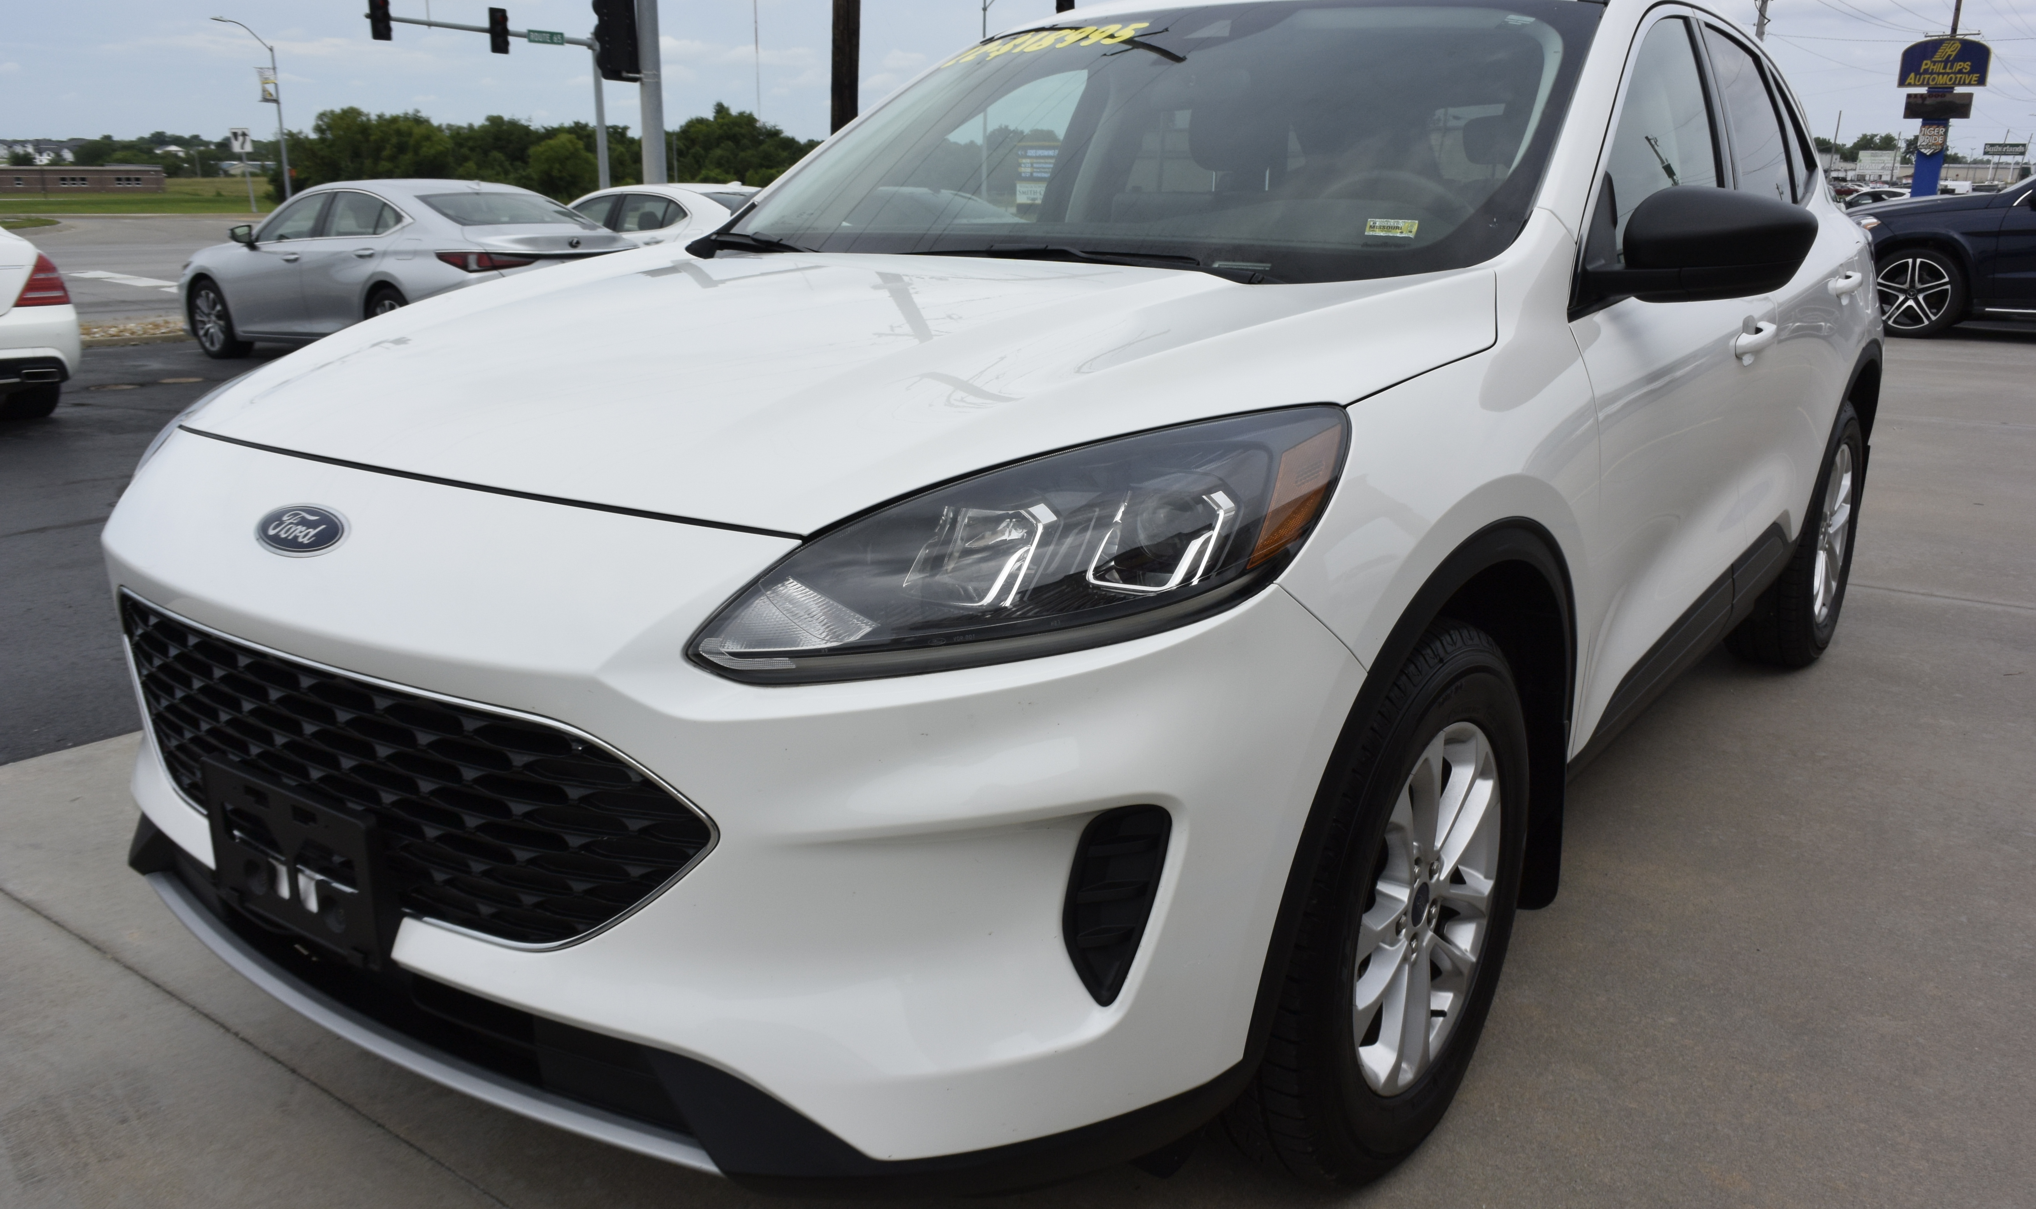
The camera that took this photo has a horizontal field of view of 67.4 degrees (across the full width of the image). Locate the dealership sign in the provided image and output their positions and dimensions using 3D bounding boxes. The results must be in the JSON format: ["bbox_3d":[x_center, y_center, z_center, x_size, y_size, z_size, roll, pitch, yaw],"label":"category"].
[{"bbox_3d":[31.555,-18.453,52.000,3.000,1.700,0.450,4,15,15],"label":"dealership sign"}]

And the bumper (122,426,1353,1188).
[{"bbox_3d":[-0.562,0.170,1.840,1.840,0.710,0.650,11,18,35],"label":"bumper"}]

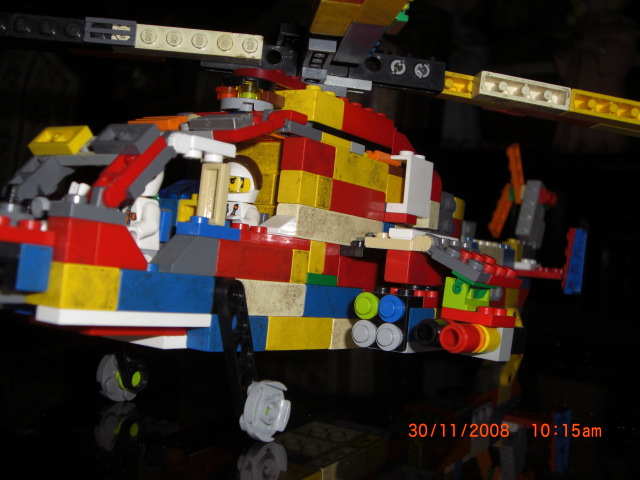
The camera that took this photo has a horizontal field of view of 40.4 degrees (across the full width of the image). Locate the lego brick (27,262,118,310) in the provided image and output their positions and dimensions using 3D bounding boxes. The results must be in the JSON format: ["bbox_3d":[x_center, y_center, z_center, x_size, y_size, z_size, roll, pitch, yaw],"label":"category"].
[{"bbox_3d":[-0.056,0.010,0.192,0.016,0.010,0.016,5,-2,35],"label":"lego brick"}]

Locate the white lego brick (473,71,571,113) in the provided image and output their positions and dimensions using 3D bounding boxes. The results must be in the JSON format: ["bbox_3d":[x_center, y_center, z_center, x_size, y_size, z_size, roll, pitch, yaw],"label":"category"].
[{"bbox_3d":[0.068,-0.049,0.297,0.032,0.008,0.011,9,-7,-9],"label":"white lego brick"}]

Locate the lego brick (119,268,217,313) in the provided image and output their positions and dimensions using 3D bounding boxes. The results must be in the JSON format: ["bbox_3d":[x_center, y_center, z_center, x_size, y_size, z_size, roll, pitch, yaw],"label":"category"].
[{"bbox_3d":[-0.042,0.012,0.212,0.014,0.010,0.032,5,-2,35],"label":"lego brick"}]

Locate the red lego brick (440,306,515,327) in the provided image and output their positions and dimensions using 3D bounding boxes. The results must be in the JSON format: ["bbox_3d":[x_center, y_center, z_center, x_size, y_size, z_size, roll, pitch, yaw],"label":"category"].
[{"bbox_3d":[0.046,0.023,0.257,0.016,0.004,0.016,5,-2,35],"label":"red lego brick"}]

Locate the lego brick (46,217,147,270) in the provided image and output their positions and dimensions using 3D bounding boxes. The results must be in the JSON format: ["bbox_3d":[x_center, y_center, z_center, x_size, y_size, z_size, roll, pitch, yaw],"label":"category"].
[{"bbox_3d":[-0.050,0.001,0.196,0.008,0.010,0.024,4,-3,35],"label":"lego brick"}]

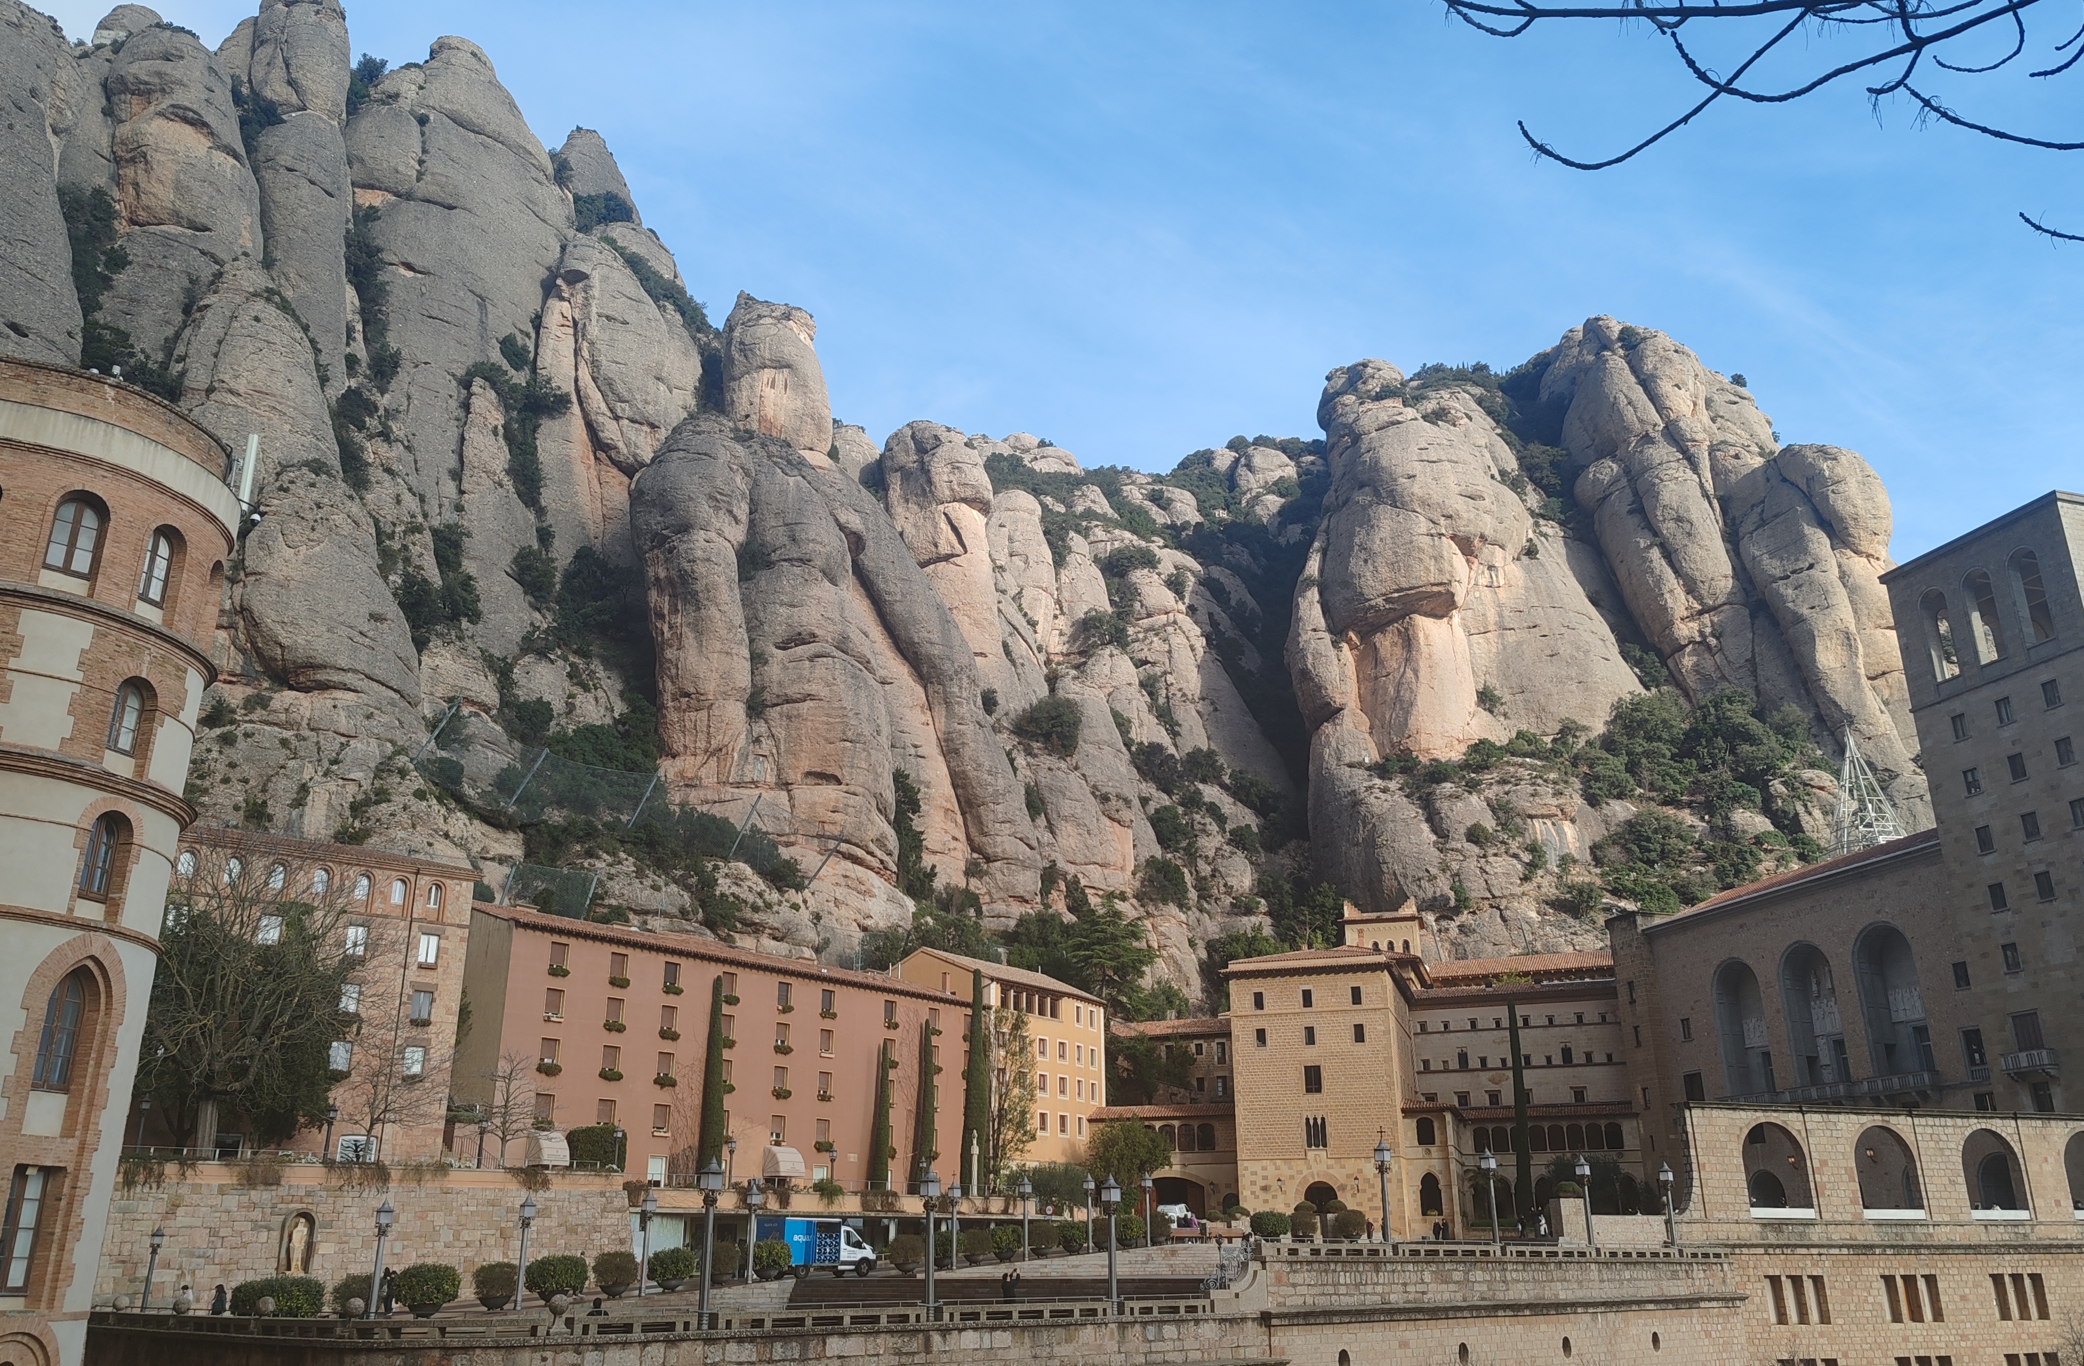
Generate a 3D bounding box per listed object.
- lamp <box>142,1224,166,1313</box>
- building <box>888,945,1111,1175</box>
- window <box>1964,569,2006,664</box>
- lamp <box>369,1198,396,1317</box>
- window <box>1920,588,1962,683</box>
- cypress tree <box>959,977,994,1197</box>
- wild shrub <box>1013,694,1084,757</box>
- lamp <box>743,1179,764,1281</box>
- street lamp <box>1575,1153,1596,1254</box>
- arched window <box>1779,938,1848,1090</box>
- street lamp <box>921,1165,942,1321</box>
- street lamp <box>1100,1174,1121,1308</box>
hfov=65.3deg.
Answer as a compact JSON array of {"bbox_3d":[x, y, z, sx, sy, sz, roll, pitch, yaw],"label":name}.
[{"bbox_3d":[-38.841,25.853,70.877,0.520,4.200,0.520,-15,-25,34],"label":"lamp"},{"bbox_3d":[-4.324,33.804,138.347,13.000,20.361,17.305,-15,-24,34],"label":"building"},{"bbox_3d":[62.373,-4.396,106.829,1.000,6.400,2.350,7,-21,-19],"label":"window"},{"bbox_3d":[-23.633,20.610,58.017,0.520,4.200,0.520,-15,-25,34],"label":"lamp"},{"bbox_3d":[61.205,-3.264,109.871,1.000,6.400,2.300,7,-21,-19],"label":"window"},{"bbox_3d":[-4.943,29.923,122.594,2.487,16.484,2.487,0,-20,0],"label":"cypress tree"},{"bbox_3d":[0.930,6.047,232.190,9.200,8.400,8.000,-1,-20,0],"label":"wild shrub"},{"bbox_3d":[-12.153,22.968,68.268,0.500,4.310,0.500,-15,-24,35],"label":"lamp"},{"bbox_3d":[23.170,22.059,68.823,0.500,4.000,0.500,17,-26,-40],"label":"street lamp"},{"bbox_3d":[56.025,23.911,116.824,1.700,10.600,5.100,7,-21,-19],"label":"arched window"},{"bbox_3d":[-3.186,16.112,46.781,0.520,4.200,0.520,17,-27,-40],"label":"street lamp"},{"bbox_3d":[2.227,17.466,50.669,0.500,4.150,0.500,-15,-24,35],"label":"street lamp"}]

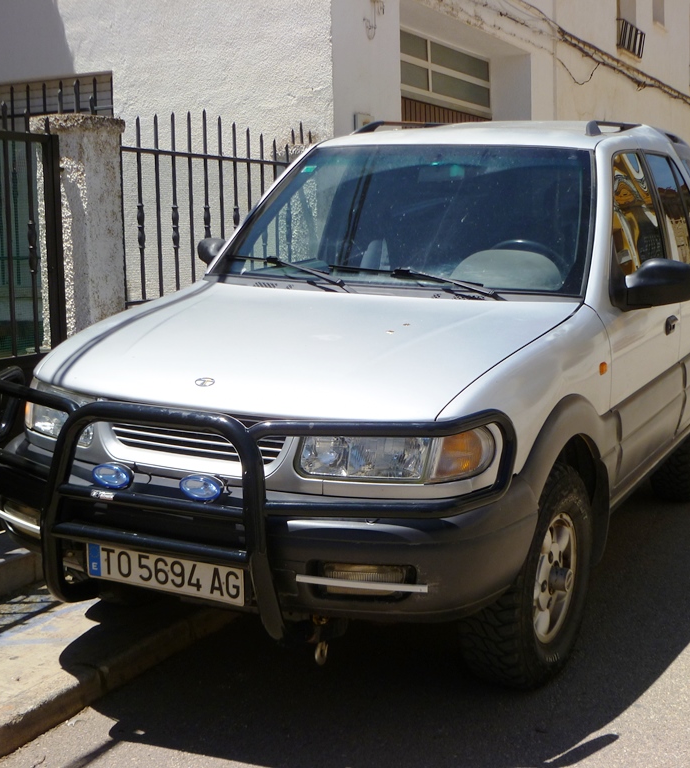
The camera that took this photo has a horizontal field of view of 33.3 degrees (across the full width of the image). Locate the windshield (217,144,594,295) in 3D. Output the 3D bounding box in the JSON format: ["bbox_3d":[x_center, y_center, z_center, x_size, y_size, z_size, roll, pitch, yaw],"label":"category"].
[{"bbox_3d":[0.258,-0.665,4.496,1.540,0.120,0.810,6,52,26],"label":"windshield"}]

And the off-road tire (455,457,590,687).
[{"bbox_3d":[0.610,0.626,3.832,0.235,0.740,0.740,6,11,29],"label":"off-road tire"}]

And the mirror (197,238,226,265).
[{"bbox_3d":[-0.556,-0.535,4.994,0.250,0.185,0.160,6,11,26],"label":"mirror"}]

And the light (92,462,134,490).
[{"bbox_3d":[-0.635,0.247,3.202,0.132,0.076,0.075,6,11,26],"label":"light"}]

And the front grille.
[{"bbox_3d":[-0.432,0.146,3.262,0.600,0.135,0.090,6,11,26],"label":"front grille"}]

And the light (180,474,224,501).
[{"bbox_3d":[-0.373,0.273,3.073,0.132,0.076,0.075,6,11,26],"label":"light"}]

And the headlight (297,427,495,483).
[{"bbox_3d":[0.150,0.176,3.118,0.510,0.175,0.170,3,10,11],"label":"headlight"}]

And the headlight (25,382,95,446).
[{"bbox_3d":[-0.897,0.070,3.633,0.510,0.175,0.170,9,13,41],"label":"headlight"}]

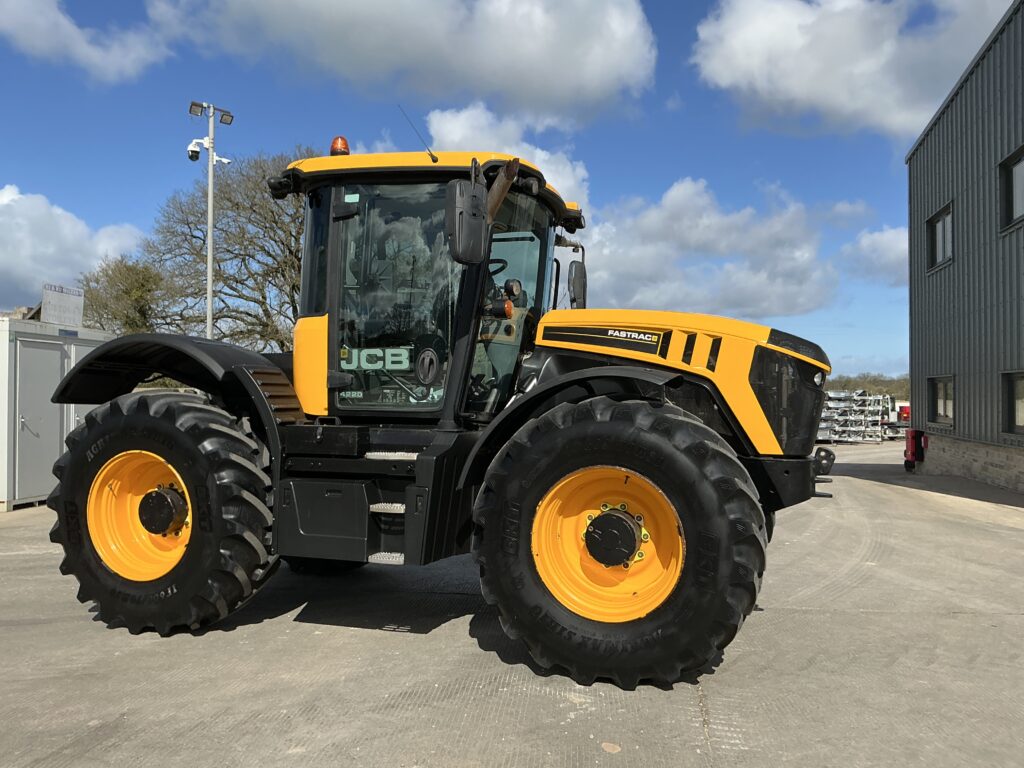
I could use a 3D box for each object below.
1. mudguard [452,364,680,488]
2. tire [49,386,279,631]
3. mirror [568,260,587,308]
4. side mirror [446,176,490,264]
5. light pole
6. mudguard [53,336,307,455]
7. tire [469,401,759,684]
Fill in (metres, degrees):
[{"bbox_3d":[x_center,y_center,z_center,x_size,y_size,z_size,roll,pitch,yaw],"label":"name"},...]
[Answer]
[{"bbox_3d":[0.356,0.273,4.764,1.323,0.742,0.505,0,-1,19],"label":"mudguard"},{"bbox_3d":[-2.244,0.815,5.406,1.586,1.565,0.596,0,-1,17],"label":"tire"},{"bbox_3d":[0.553,-0.820,6.999,0.111,0.429,0.222,0,-1,-5],"label":"mirror"},{"bbox_3d":[-0.244,-0.868,4.434,0.111,0.429,0.222,-1,-1,40],"label":"side mirror"},{"bbox_3d":[-6.291,-2.055,17.229,1.000,7.713,0.600,1,-1,-30],"label":"light pole"},{"bbox_3d":[-2.160,0.068,5.468,1.727,0.768,0.576,0,-1,17],"label":"mudguard"},{"bbox_3d":[0.572,0.840,4.564,1.576,1.560,0.596,0,-1,19],"label":"tire"}]

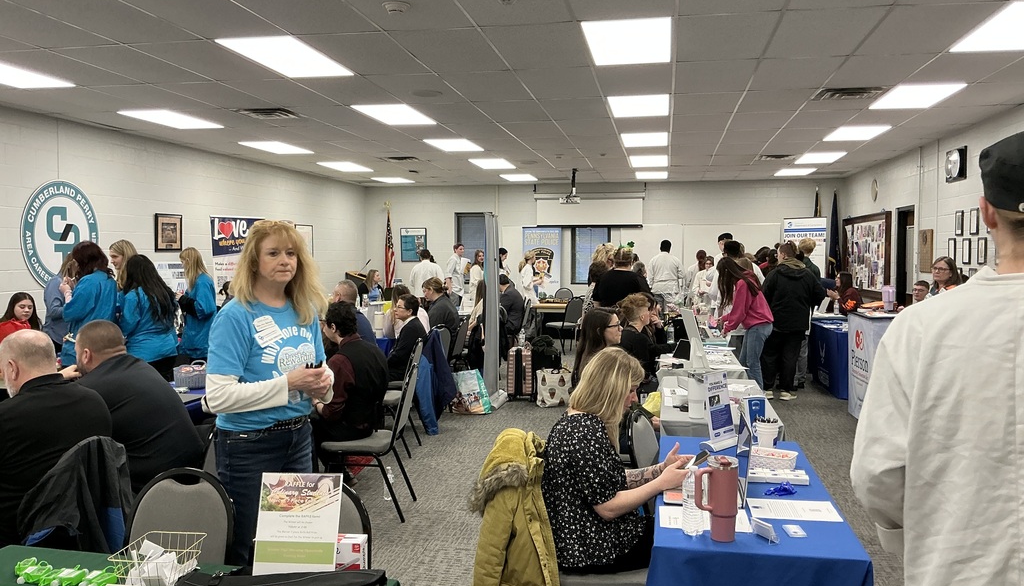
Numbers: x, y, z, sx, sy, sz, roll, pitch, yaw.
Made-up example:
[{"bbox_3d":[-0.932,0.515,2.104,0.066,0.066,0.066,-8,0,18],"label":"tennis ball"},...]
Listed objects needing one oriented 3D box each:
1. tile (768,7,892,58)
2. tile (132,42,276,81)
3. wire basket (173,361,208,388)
[{"bbox_3d":[1.994,-1.671,5.348,0.605,0.025,1.210,1,3,11],"label":"tile"},{"bbox_3d":[-2.201,-1.710,6.128,0.605,0.025,1.210,1,3,11],"label":"tile"},{"bbox_3d":[-2.080,0.534,5.500,0.240,0.160,0.230,2,3,40],"label":"wire basket"}]

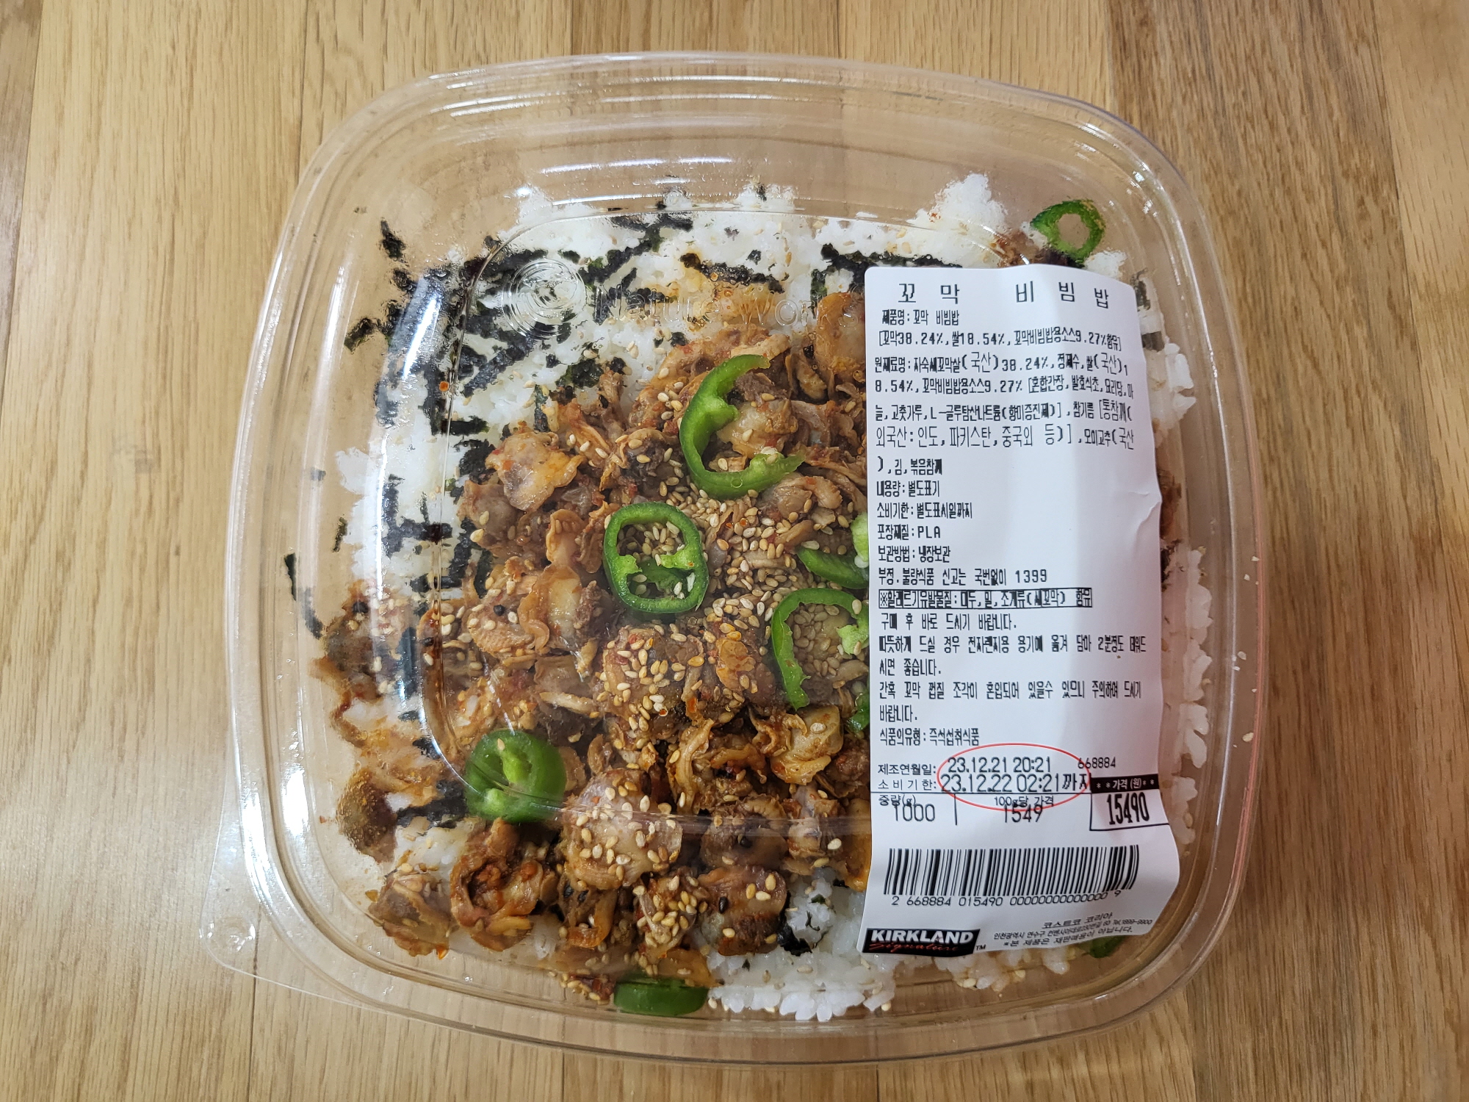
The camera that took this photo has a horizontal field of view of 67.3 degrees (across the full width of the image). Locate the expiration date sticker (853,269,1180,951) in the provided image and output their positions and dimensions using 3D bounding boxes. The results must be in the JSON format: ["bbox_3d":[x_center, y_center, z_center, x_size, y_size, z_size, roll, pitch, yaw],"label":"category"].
[{"bbox_3d":[0.057,0.010,0.221,0.060,0.009,0.139,1,83,-2],"label":"expiration date sticker"}]

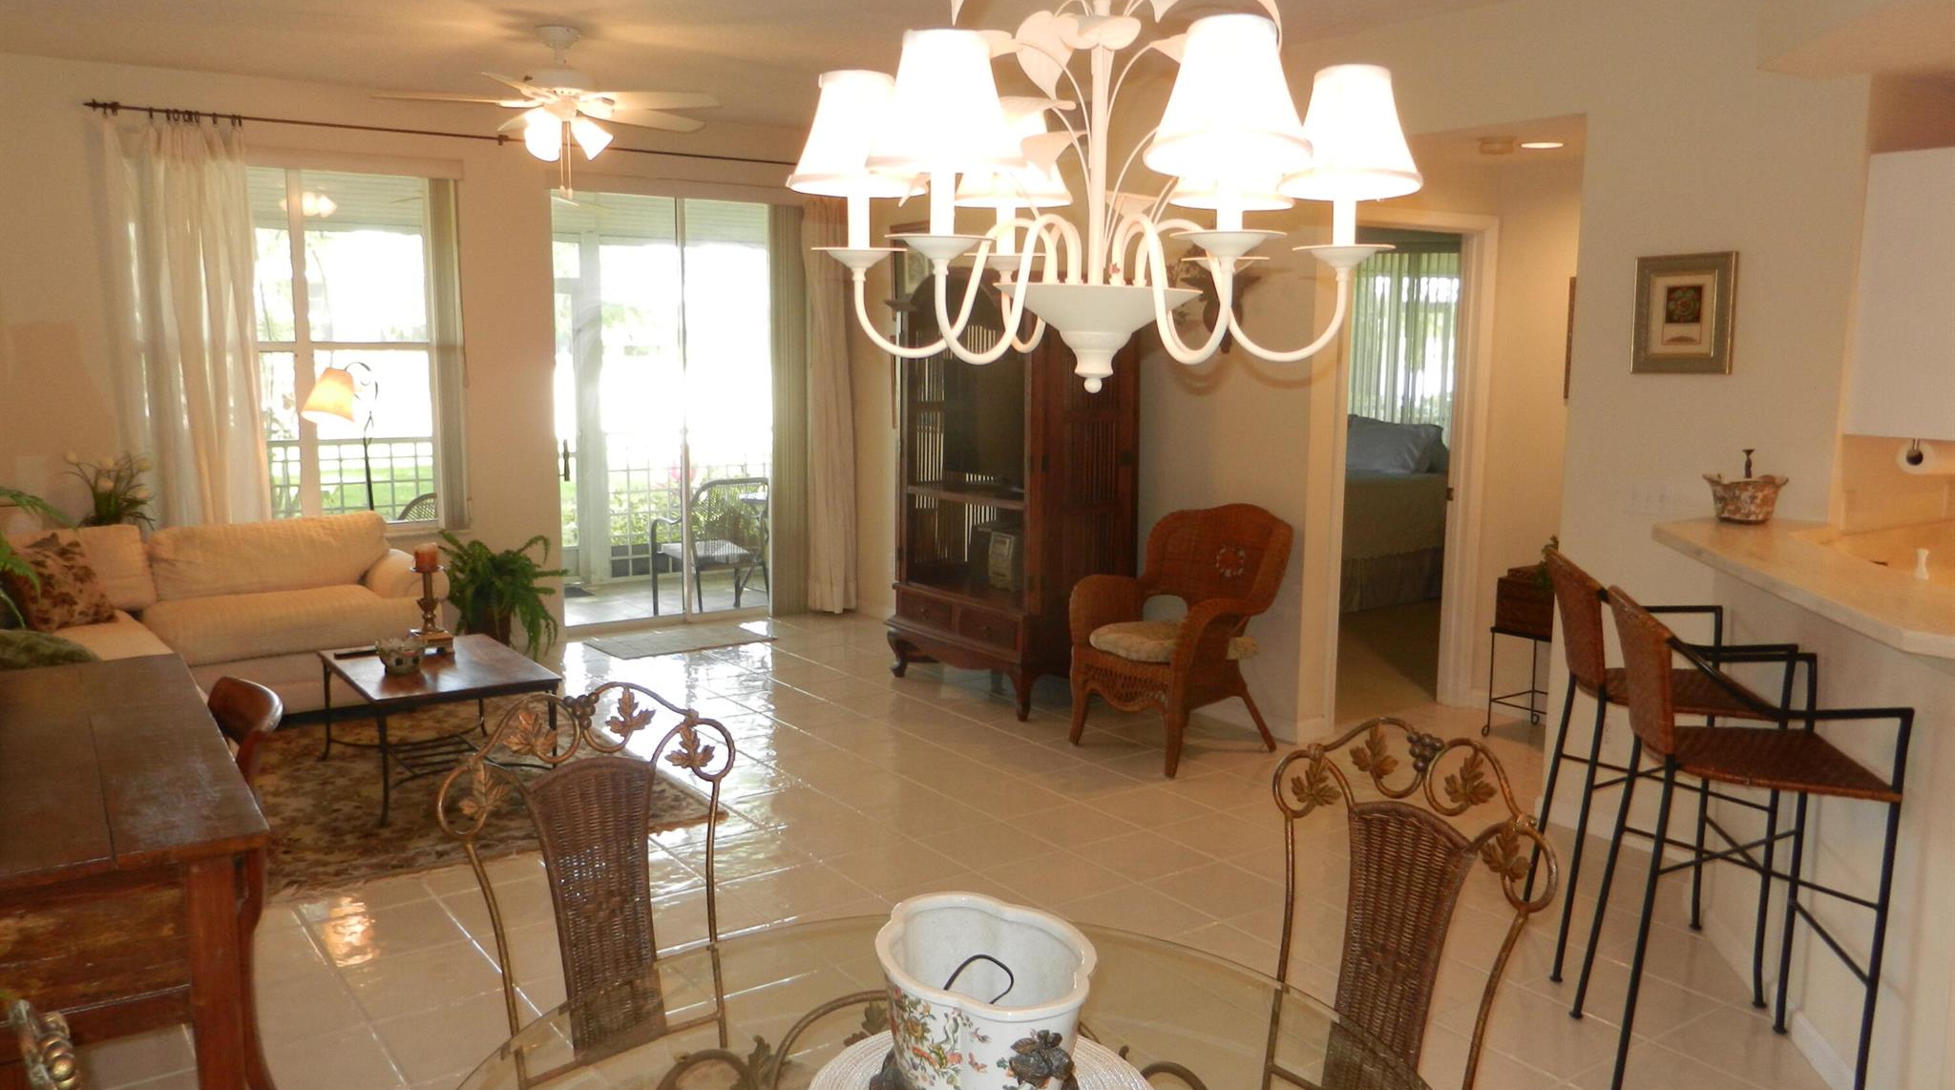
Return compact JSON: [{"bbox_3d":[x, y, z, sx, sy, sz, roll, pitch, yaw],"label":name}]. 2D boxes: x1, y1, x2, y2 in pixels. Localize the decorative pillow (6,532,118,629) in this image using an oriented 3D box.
[{"bbox_3d":[-3.419,0.146,5.264,0.390,0.370,0.150,-4,-11,-34],"label":"decorative pillow"}]

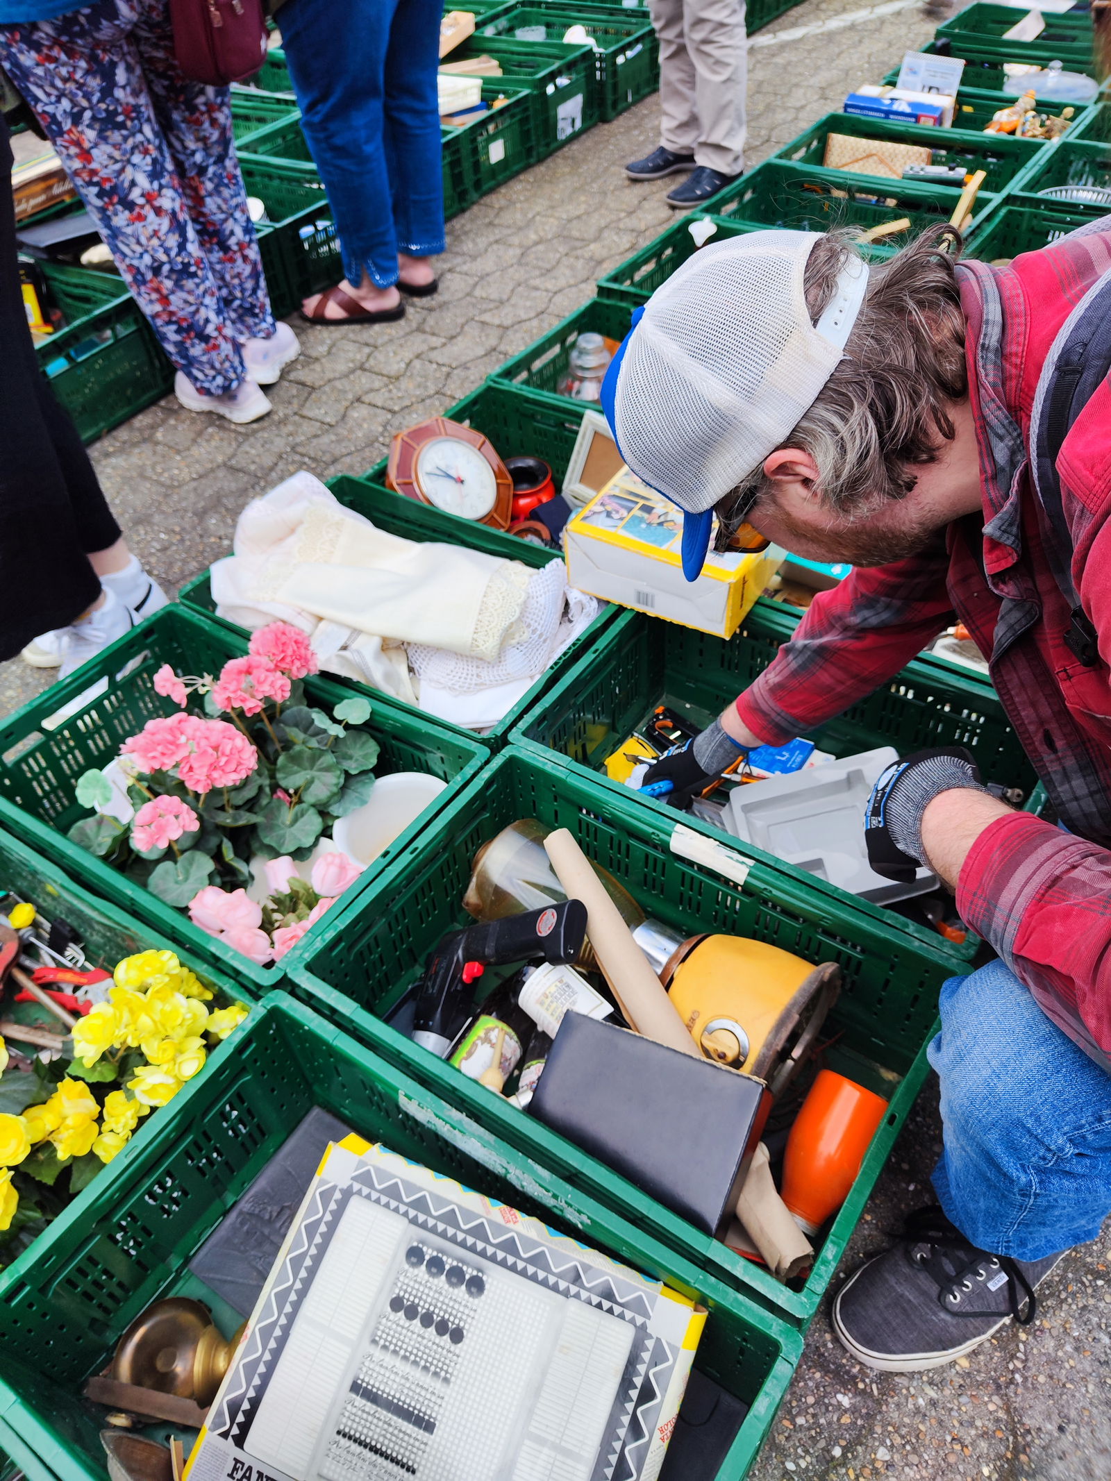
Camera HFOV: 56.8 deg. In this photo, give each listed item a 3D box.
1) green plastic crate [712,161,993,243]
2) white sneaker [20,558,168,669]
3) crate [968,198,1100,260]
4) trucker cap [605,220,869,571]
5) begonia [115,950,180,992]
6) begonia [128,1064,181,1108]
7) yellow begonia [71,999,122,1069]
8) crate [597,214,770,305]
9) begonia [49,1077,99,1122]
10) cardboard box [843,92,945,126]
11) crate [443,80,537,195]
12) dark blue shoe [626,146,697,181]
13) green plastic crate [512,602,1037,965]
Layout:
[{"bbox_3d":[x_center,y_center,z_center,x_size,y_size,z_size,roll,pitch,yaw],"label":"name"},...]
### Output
[{"bbox_3d":[0.704,-1.210,2.561,0.600,0.235,0.400,25,53,25],"label":"green plastic crate"},{"bbox_3d":[-0.825,-0.220,1.812,0.272,0.120,0.100,-17,48,-12],"label":"white sneaker"},{"bbox_3d":[1.217,-0.973,2.310,0.600,0.213,0.400,25,53,25],"label":"crate"},{"bbox_3d":[0.105,-0.250,0.761,0.155,0.268,0.178,22,50,-27],"label":"trucker cap"},{"bbox_3d":[-0.441,0.251,1.110,0.070,0.045,0.060,-5,47,0],"label":"begonia"},{"bbox_3d":[-0.413,0.358,1.061,0.055,0.044,0.050,-2,47,2],"label":"begonia"},{"bbox_3d":[-0.470,0.300,1.051,0.052,0.050,0.054,-2,47,2],"label":"yellow begonia"},{"bbox_3d":[0.463,-0.913,2.292,0.600,0.250,0.400,25,53,25],"label":"crate"},{"bbox_3d":[-0.496,0.370,1.057,0.047,0.040,0.047,-5,47,0],"label":"begonia"},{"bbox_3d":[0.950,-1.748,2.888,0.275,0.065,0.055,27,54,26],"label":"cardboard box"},{"bbox_3d":[-0.430,-1.987,3.387,0.600,0.225,0.400,22,52,23],"label":"crate"},{"bbox_3d":[0.357,-1.866,3.263,0.285,0.098,0.102,-17,48,-12],"label":"dark blue shoe"},{"bbox_3d":[0.300,0.067,1.370,0.600,0.230,0.400,25,54,25],"label":"green plastic crate"}]

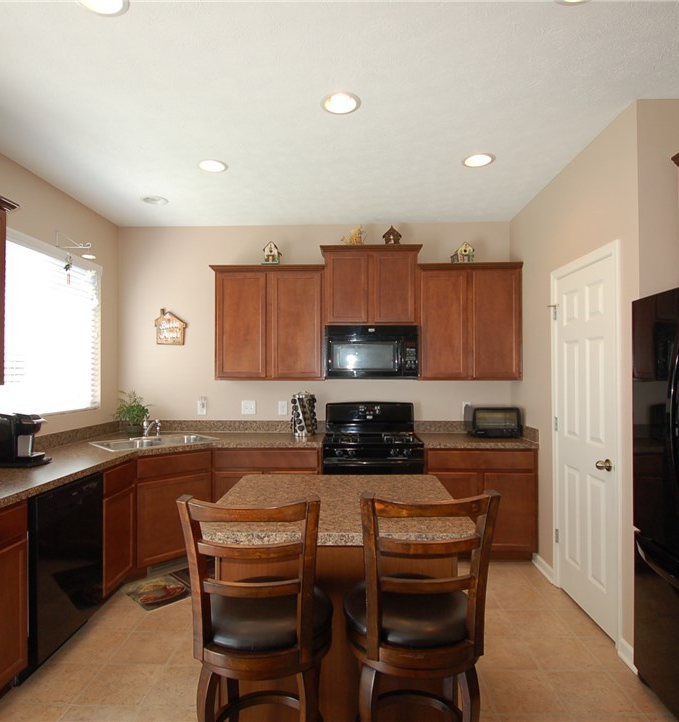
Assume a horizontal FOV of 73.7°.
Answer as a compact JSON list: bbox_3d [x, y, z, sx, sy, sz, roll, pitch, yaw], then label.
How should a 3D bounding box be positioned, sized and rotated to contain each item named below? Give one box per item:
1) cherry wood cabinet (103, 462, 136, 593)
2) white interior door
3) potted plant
[{"bbox_3d":[-1.730,1.079,3.001,0.610,0.870,0.420,0,-1,2],"label":"cherry wood cabinet"},{"bbox_3d":[1.491,0.458,2.747,0.081,2.111,0.788,0,-1,2],"label":"white interior door"},{"bbox_3d":[-1.753,0.439,3.865,0.263,0.384,0.253,0,-1,2],"label":"potted plant"}]

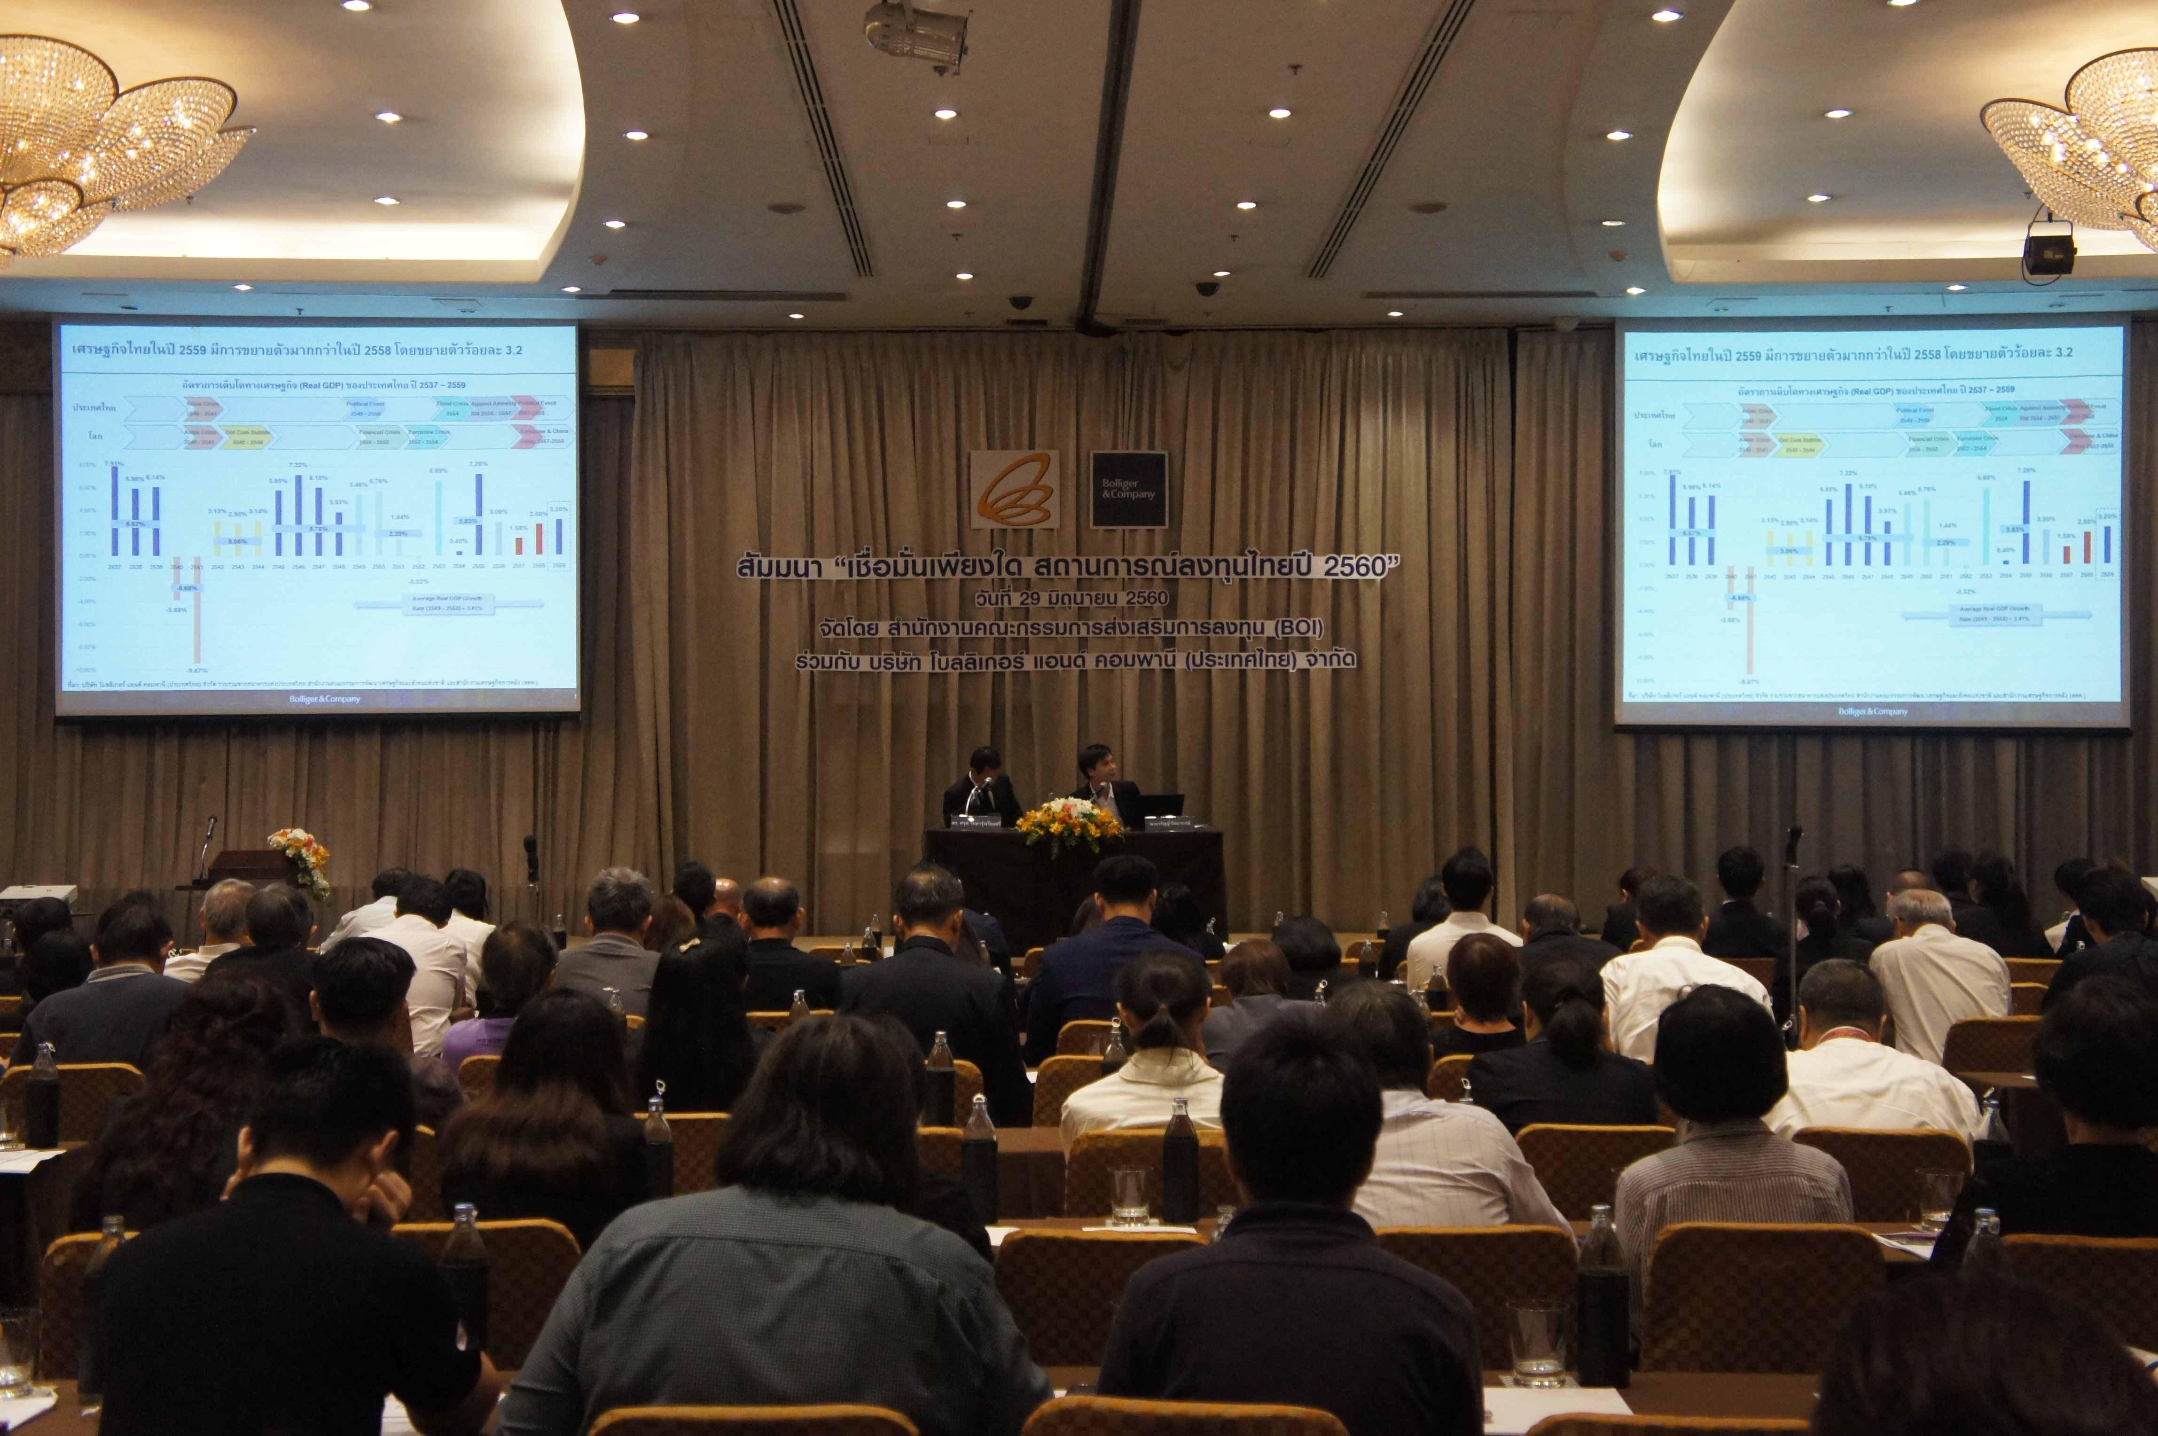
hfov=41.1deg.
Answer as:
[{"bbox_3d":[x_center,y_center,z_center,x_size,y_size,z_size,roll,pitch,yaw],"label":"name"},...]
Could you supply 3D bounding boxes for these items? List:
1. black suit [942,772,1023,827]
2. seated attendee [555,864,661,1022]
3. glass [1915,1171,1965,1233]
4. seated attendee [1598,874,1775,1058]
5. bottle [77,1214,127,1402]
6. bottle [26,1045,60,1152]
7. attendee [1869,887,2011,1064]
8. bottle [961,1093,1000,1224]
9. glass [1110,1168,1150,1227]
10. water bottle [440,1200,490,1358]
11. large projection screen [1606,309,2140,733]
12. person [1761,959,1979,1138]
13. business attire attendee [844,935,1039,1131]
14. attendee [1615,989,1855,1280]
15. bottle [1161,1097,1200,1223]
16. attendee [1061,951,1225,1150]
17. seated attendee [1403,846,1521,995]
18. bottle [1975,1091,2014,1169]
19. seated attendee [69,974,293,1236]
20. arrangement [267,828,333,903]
[{"bbox_3d":[-0.600,0.796,17.800,0.520,1.220,0.700,0,-2,-2],"label":"black suit"},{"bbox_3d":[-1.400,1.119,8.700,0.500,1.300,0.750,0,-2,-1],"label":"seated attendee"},{"bbox_3d":[1.612,0.906,5.381,0.087,0.106,0.087,0,-1,0],"label":"glass"},{"bbox_3d":[1.644,1.090,7.800,0.500,1.290,0.800,0,-1,-1],"label":"seated attendee"},{"bbox_3d":[-1.248,0.750,3.690,0.067,0.236,0.067,0,-2,-1],"label":"bottle"},{"bbox_3d":[-2.312,0.837,6.422,0.070,0.240,0.070,0,-1,0],"label":"bottle"},{"bbox_3d":[2.727,1.173,9.463,0.500,1.250,0.750,0,-1,-7],"label":"attendee"},{"bbox_3d":[-0.199,0.883,5.740,0.072,0.255,0.072,0,-1,-1],"label":"bottle"},{"bbox_3d":[0.102,0.952,5.720,0.083,0.112,0.083,0,-1,-1],"label":"glass"},{"bbox_3d":[-0.837,0.783,3.922,0.069,0.240,0.069,0,-1,0],"label":"water bottle"},{"bbox_3d":[4.833,-1.190,17.500,3.130,2.490,0.060,0,-1,2],"label":"large projection screen"},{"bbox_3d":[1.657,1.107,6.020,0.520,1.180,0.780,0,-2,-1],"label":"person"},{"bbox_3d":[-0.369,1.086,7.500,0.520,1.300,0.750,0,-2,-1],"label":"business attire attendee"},{"bbox_3d":[1.166,1.107,5.365,0.460,1.250,0.750,0,-1,-1],"label":"attendee"},{"bbox_3d":[0.205,0.883,5.740,0.072,0.253,0.072,0,-1,-1],"label":"bottle"},{"bbox_3d":[0.190,1.105,6.400,0.470,1.210,0.750,0,-1,-1],"label":"attendee"},{"bbox_3d":[1.393,1.132,10.400,0.500,1.310,0.780,0,-1,-1],"label":"seated attendee"},{"bbox_3d":[1.622,0.801,5.100,0.066,0.238,0.066,0,-2,-1],"label":"bottle"},{"bbox_3d":[-1.581,1.069,5.150,0.500,1.240,0.750,0,-1,3],"label":"seated attendee"},{"bbox_3d":[-4.280,0.806,15.800,0.360,0.420,0.320,0,-1,-3],"label":"arrangement"}]

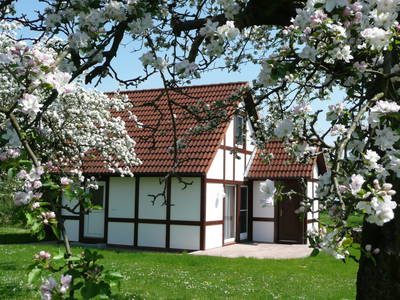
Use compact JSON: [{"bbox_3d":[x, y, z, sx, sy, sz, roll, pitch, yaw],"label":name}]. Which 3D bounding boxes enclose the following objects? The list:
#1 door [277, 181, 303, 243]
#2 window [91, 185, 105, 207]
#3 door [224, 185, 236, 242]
[{"bbox_3d":[3.436,2.372,19.810,1.020,2.240,0.110,-1,-5,26],"label":"door"},{"bbox_3d":[-3.644,1.647,18.428,0.630,0.840,0.090,-1,-5,26],"label":"window"},{"bbox_3d":[1.097,2.265,18.482,0.110,2.080,1.080,-1,-5,26],"label":"door"}]

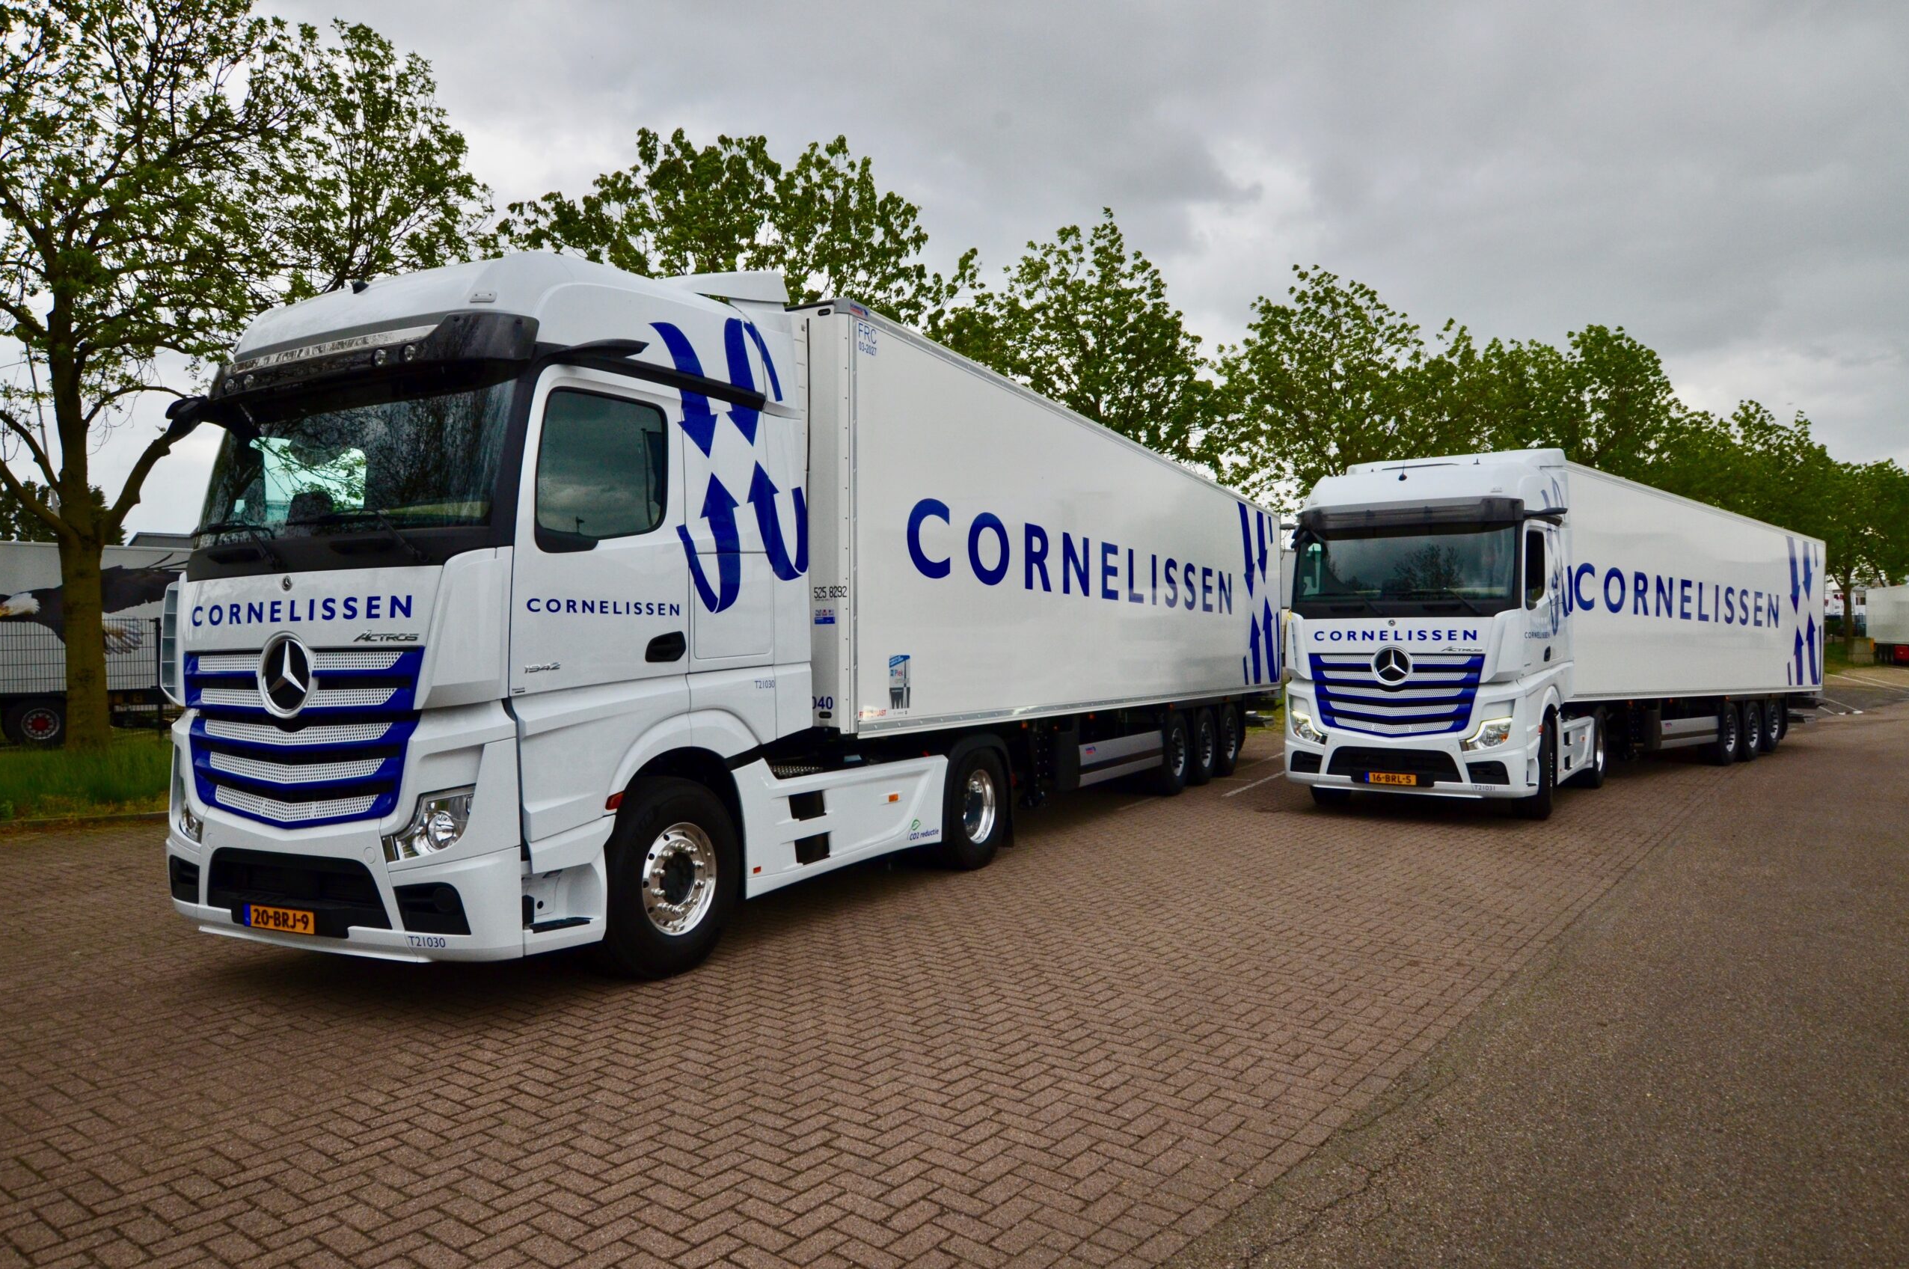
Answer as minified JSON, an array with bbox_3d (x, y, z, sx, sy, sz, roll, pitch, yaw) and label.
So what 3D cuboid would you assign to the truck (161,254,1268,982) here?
[{"bbox_3d":[0.647,-0.005,12.725,2.650,4.080,16.607,-1,-2,28],"label":"truck"}]

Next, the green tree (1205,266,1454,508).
[{"bbox_3d":[9.400,-3.500,28.000,6.000,11.200,6.000,1,-2,-36],"label":"green tree"}]

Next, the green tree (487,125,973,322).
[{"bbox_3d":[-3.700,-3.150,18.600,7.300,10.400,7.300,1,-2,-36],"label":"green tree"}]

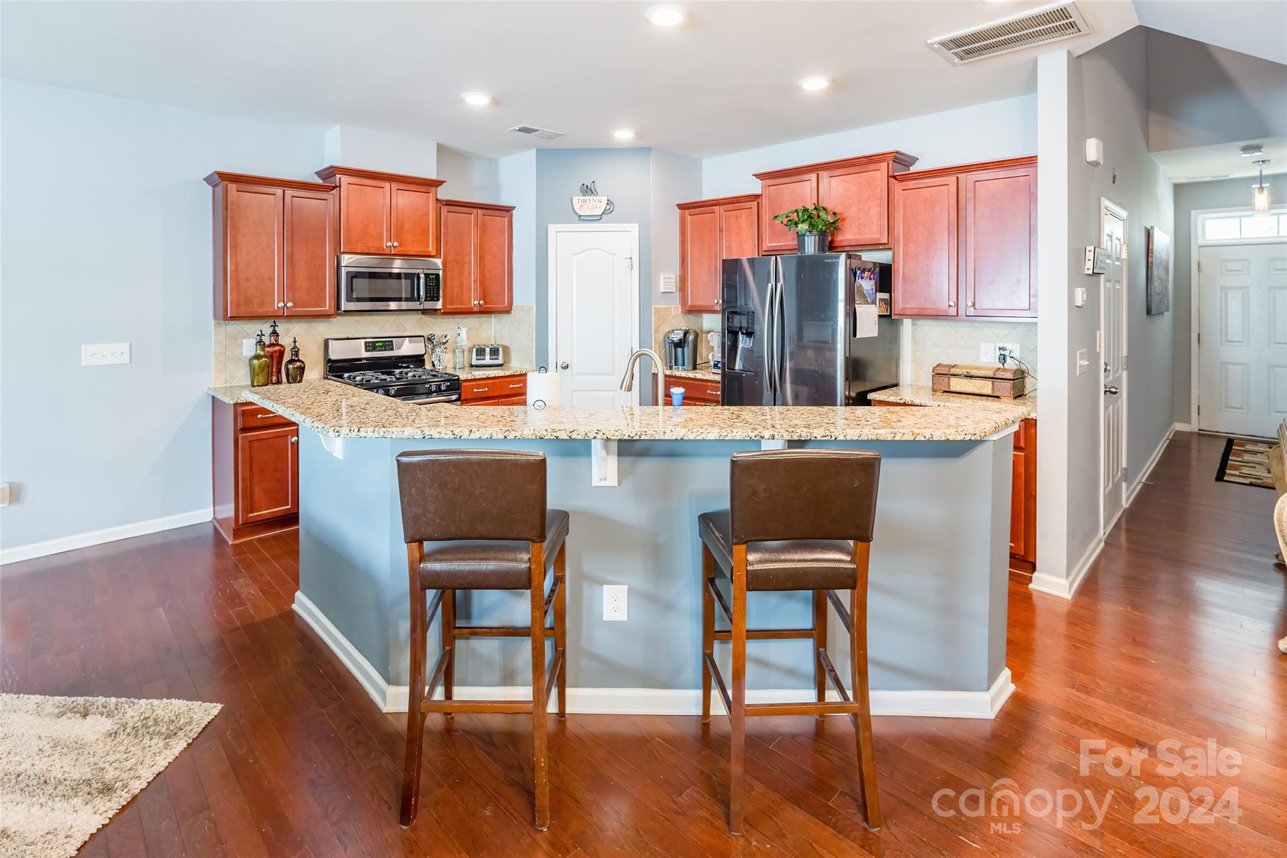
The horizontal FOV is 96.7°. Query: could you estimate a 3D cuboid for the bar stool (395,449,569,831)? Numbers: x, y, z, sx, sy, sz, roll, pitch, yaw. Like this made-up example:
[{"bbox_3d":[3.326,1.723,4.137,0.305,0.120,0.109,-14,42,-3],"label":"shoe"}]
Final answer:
[{"bbox_3d":[-0.484,0.573,1.845,0.445,1.080,0.475,0,7,-2],"label":"bar stool"}]

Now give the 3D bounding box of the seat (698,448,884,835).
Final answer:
[{"bbox_3d":[0.443,0.573,1.840,0.445,1.085,0.475,0,7,-4],"label":"seat"}]

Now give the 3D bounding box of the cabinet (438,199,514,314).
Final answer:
[{"bbox_3d":[-1.463,-1.458,4.871,0.660,0.940,0.350,-6,9,-41],"label":"cabinet"}]

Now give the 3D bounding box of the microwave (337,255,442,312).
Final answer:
[{"bbox_3d":[-2.039,-1.147,4.537,0.765,0.420,0.410,-6,9,-43],"label":"microwave"}]

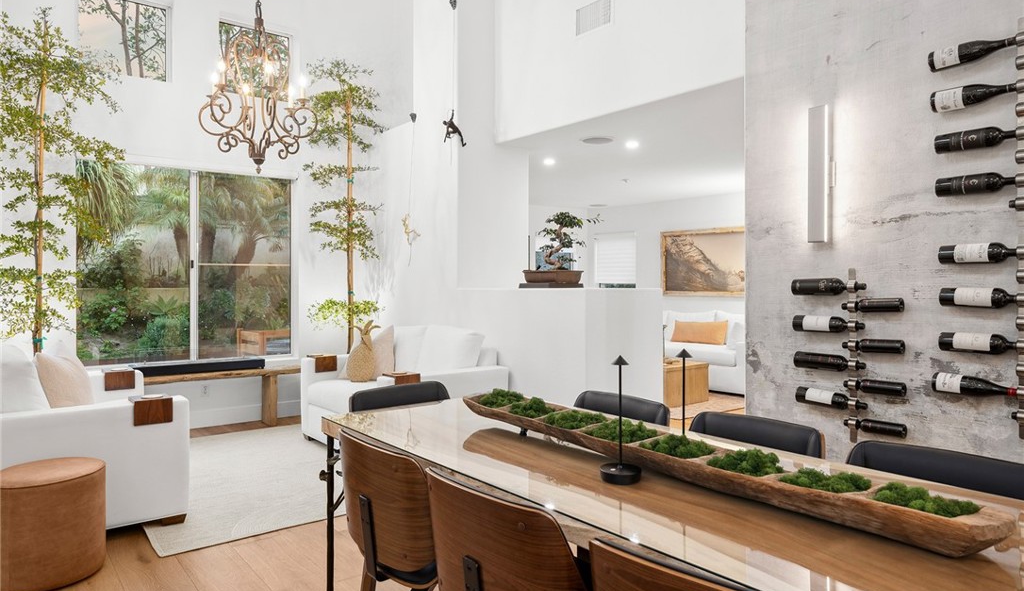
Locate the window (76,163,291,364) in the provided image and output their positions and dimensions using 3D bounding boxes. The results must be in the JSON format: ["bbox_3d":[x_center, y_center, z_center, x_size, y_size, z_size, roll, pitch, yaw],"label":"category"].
[{"bbox_3d":[-2.805,-0.250,5.826,1.790,1.690,0.100,-1,1,-39],"label":"window"}]

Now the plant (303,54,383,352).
[{"bbox_3d":[-1.572,-0.546,6.172,0.740,3.420,0.740,-1,1,-39],"label":"plant"}]

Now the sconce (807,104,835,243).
[{"bbox_3d":[1.468,-0.574,3.111,0.100,0.650,0.080,-1,1,-39],"label":"sconce"}]

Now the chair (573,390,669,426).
[{"bbox_3d":[0.235,0.815,2.580,0.550,0.810,0.510,-1,1,-39],"label":"chair"}]

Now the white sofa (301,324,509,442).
[{"bbox_3d":[-0.889,0.731,5.073,0.980,0.900,1.600,-1,1,-39],"label":"white sofa"}]

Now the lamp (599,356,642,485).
[{"bbox_3d":[0.285,0.317,1.701,0.107,0.320,0.107,0,1,0],"label":"lamp"}]

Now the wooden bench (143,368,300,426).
[{"bbox_3d":[-2.530,0.934,5.552,1.900,0.480,0.360,-1,1,-39],"label":"wooden bench"}]

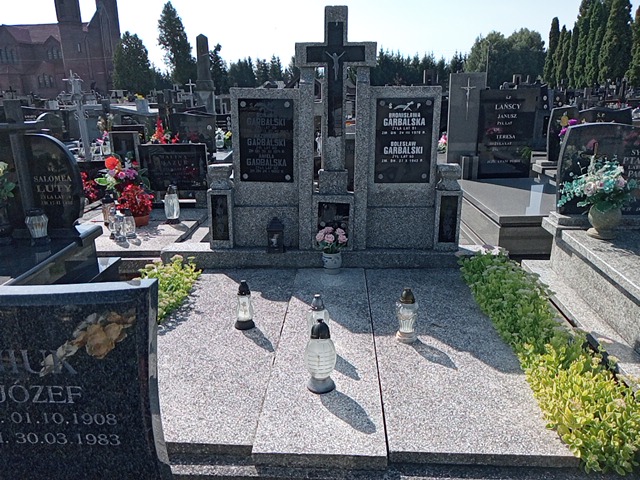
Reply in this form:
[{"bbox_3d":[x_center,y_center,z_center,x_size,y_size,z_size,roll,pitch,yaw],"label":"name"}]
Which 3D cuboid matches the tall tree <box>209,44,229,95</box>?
[{"bbox_3d":[-10.306,-16.250,52.934,2.410,7.320,2.410,1,15,3],"label":"tall tree"}]

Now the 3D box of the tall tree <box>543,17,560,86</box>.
[{"bbox_3d":[19.036,-14.663,42.793,1.350,7.046,1.350,1,17,2],"label":"tall tree"}]

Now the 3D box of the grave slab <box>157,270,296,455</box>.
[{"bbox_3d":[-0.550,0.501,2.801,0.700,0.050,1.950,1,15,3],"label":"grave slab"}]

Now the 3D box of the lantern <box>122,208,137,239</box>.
[{"bbox_3d":[-1.710,-0.157,4.630,0.118,0.255,0.118,1,15,3],"label":"lantern"}]

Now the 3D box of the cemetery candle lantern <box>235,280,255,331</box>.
[{"bbox_3d":[-0.395,0.342,2.722,0.105,0.259,0.105,1,16,2],"label":"cemetery candle lantern"}]

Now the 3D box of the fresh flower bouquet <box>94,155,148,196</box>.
[{"bbox_3d":[-1.774,-0.574,4.626,0.470,0.359,0.420,1,16,2],"label":"fresh flower bouquet"}]

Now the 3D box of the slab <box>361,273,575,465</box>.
[{"bbox_3d":[0.641,0.522,2.824,0.676,0.050,1.929,1,17,3],"label":"slab"}]

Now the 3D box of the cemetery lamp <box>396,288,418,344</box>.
[{"bbox_3d":[0.461,0.398,2.672,0.110,0.280,0.110,1,17,2],"label":"cemetery lamp"}]

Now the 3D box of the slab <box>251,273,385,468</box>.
[{"bbox_3d":[0.042,0.522,2.837,0.496,0.050,1.955,1,17,3],"label":"slab"}]

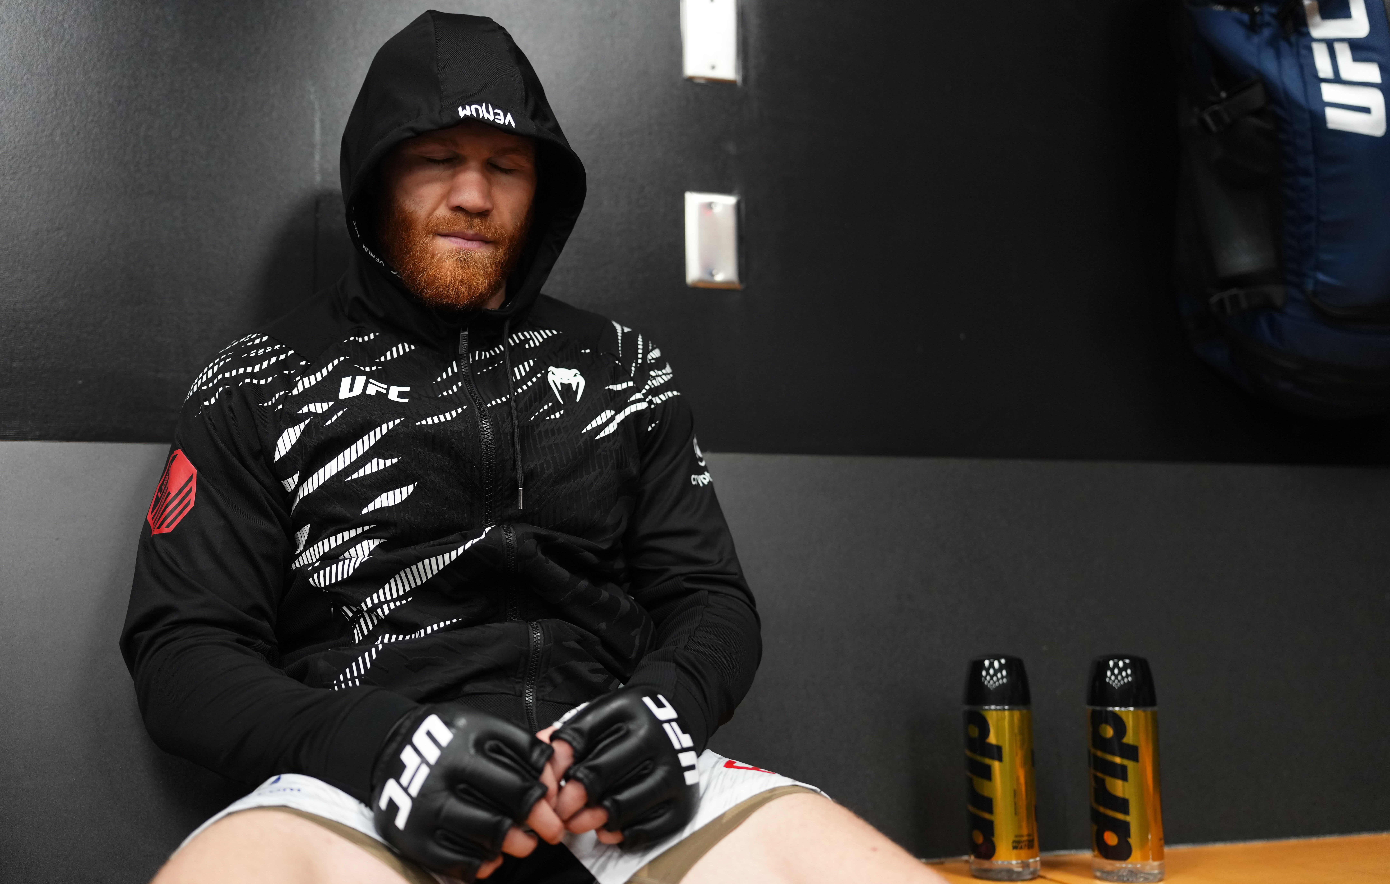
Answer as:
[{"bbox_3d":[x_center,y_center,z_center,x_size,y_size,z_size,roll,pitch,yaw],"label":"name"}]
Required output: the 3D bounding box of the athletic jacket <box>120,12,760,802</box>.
[{"bbox_3d":[-0.234,-0.042,1.644,0.630,0.800,0.440,1,-7,-17],"label":"athletic jacket"}]

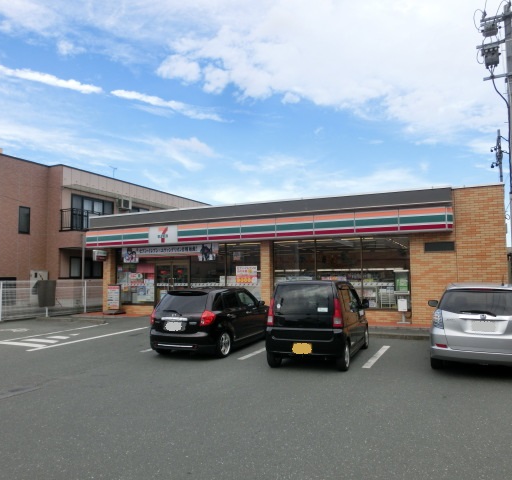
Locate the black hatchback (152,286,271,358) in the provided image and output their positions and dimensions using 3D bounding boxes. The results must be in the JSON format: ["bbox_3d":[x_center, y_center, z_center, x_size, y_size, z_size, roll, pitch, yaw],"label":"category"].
[{"bbox_3d":[-0.898,1.855,10.978,1.700,1.510,4.000,-3,-5,22],"label":"black hatchback"}]

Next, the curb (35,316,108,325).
[{"bbox_3d":[-7.117,3.111,17.161,3.550,0.130,0.170,-3,-5,24],"label":"curb"}]

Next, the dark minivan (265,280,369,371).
[{"bbox_3d":[1.430,1.644,9.358,1.490,1.620,3.400,-3,-5,22],"label":"dark minivan"}]

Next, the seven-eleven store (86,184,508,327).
[{"bbox_3d":[2.166,1.154,20.372,15.600,4.300,10.500,-3,-5,24],"label":"seven-eleven store"}]

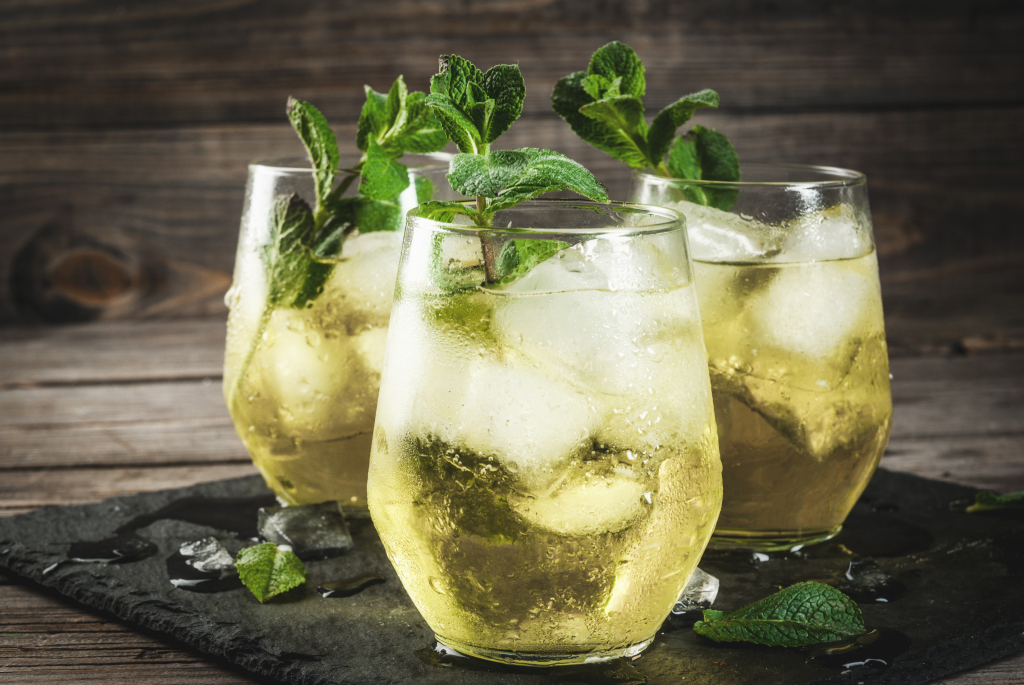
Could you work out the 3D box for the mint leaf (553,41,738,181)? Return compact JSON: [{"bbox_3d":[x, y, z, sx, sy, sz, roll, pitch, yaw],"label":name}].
[{"bbox_3d":[0.039,-0.069,0.629,0.052,0.038,0.045,0,10,0],"label":"mint leaf"}]

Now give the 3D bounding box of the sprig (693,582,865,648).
[{"bbox_3d":[0.068,0.070,0.547,0.043,0.009,0.022,0,10,0],"label":"sprig"}]

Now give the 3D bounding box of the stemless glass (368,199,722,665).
[{"bbox_3d":[0.009,0.021,0.537,0.089,0.108,0.089,0,10,0],"label":"stemless glass"}]

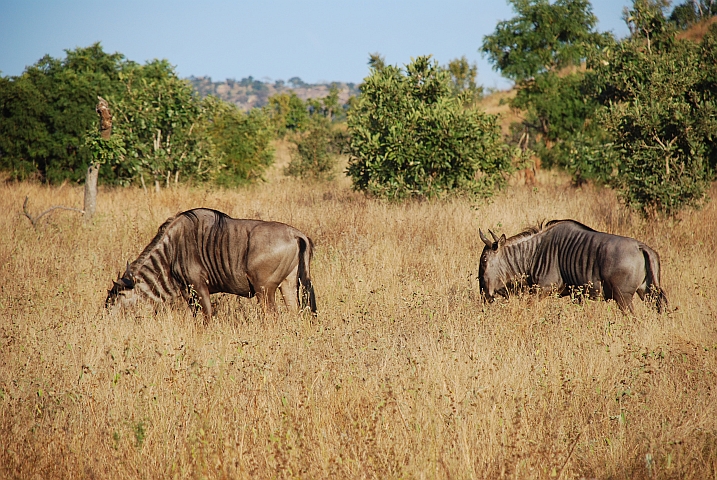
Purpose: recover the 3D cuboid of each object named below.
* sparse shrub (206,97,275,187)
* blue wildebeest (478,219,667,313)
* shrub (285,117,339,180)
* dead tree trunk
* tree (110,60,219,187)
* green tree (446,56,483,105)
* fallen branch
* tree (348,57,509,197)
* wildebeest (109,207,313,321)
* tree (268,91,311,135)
[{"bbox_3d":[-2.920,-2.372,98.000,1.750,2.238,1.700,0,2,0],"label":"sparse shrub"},{"bbox_3d":[2.178,0.443,41.000,2.000,1.323,0.530,1,2,26],"label":"blue wildebeest"},{"bbox_3d":[-1.260,-2.427,108.000,1.450,1.770,1.400,0,2,0],"label":"shrub"},{"bbox_3d":[-4.389,-1.342,68.000,0.470,2.161,0.380,0,2,0],"label":"dead tree trunk"},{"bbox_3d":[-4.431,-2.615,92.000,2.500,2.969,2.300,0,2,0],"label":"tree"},{"bbox_3d":[4.171,-5.621,160.000,1.550,3.337,1.500,0,2,0],"label":"green tree"},{"bbox_3d":[-5.111,-0.452,67.500,1.050,0.553,0.400,0,2,0],"label":"fallen branch"},{"bbox_3d":[1.498,-2.321,85.000,3.500,3.102,3.200,0,2,0],"label":"tree"},{"bbox_3d":[-1.423,0.358,39.000,2.000,1.326,0.530,0,2,14],"label":"wildebeest"},{"bbox_3d":[-3.128,-5.519,180.000,2.000,2.324,1.900,0,2,0],"label":"tree"}]

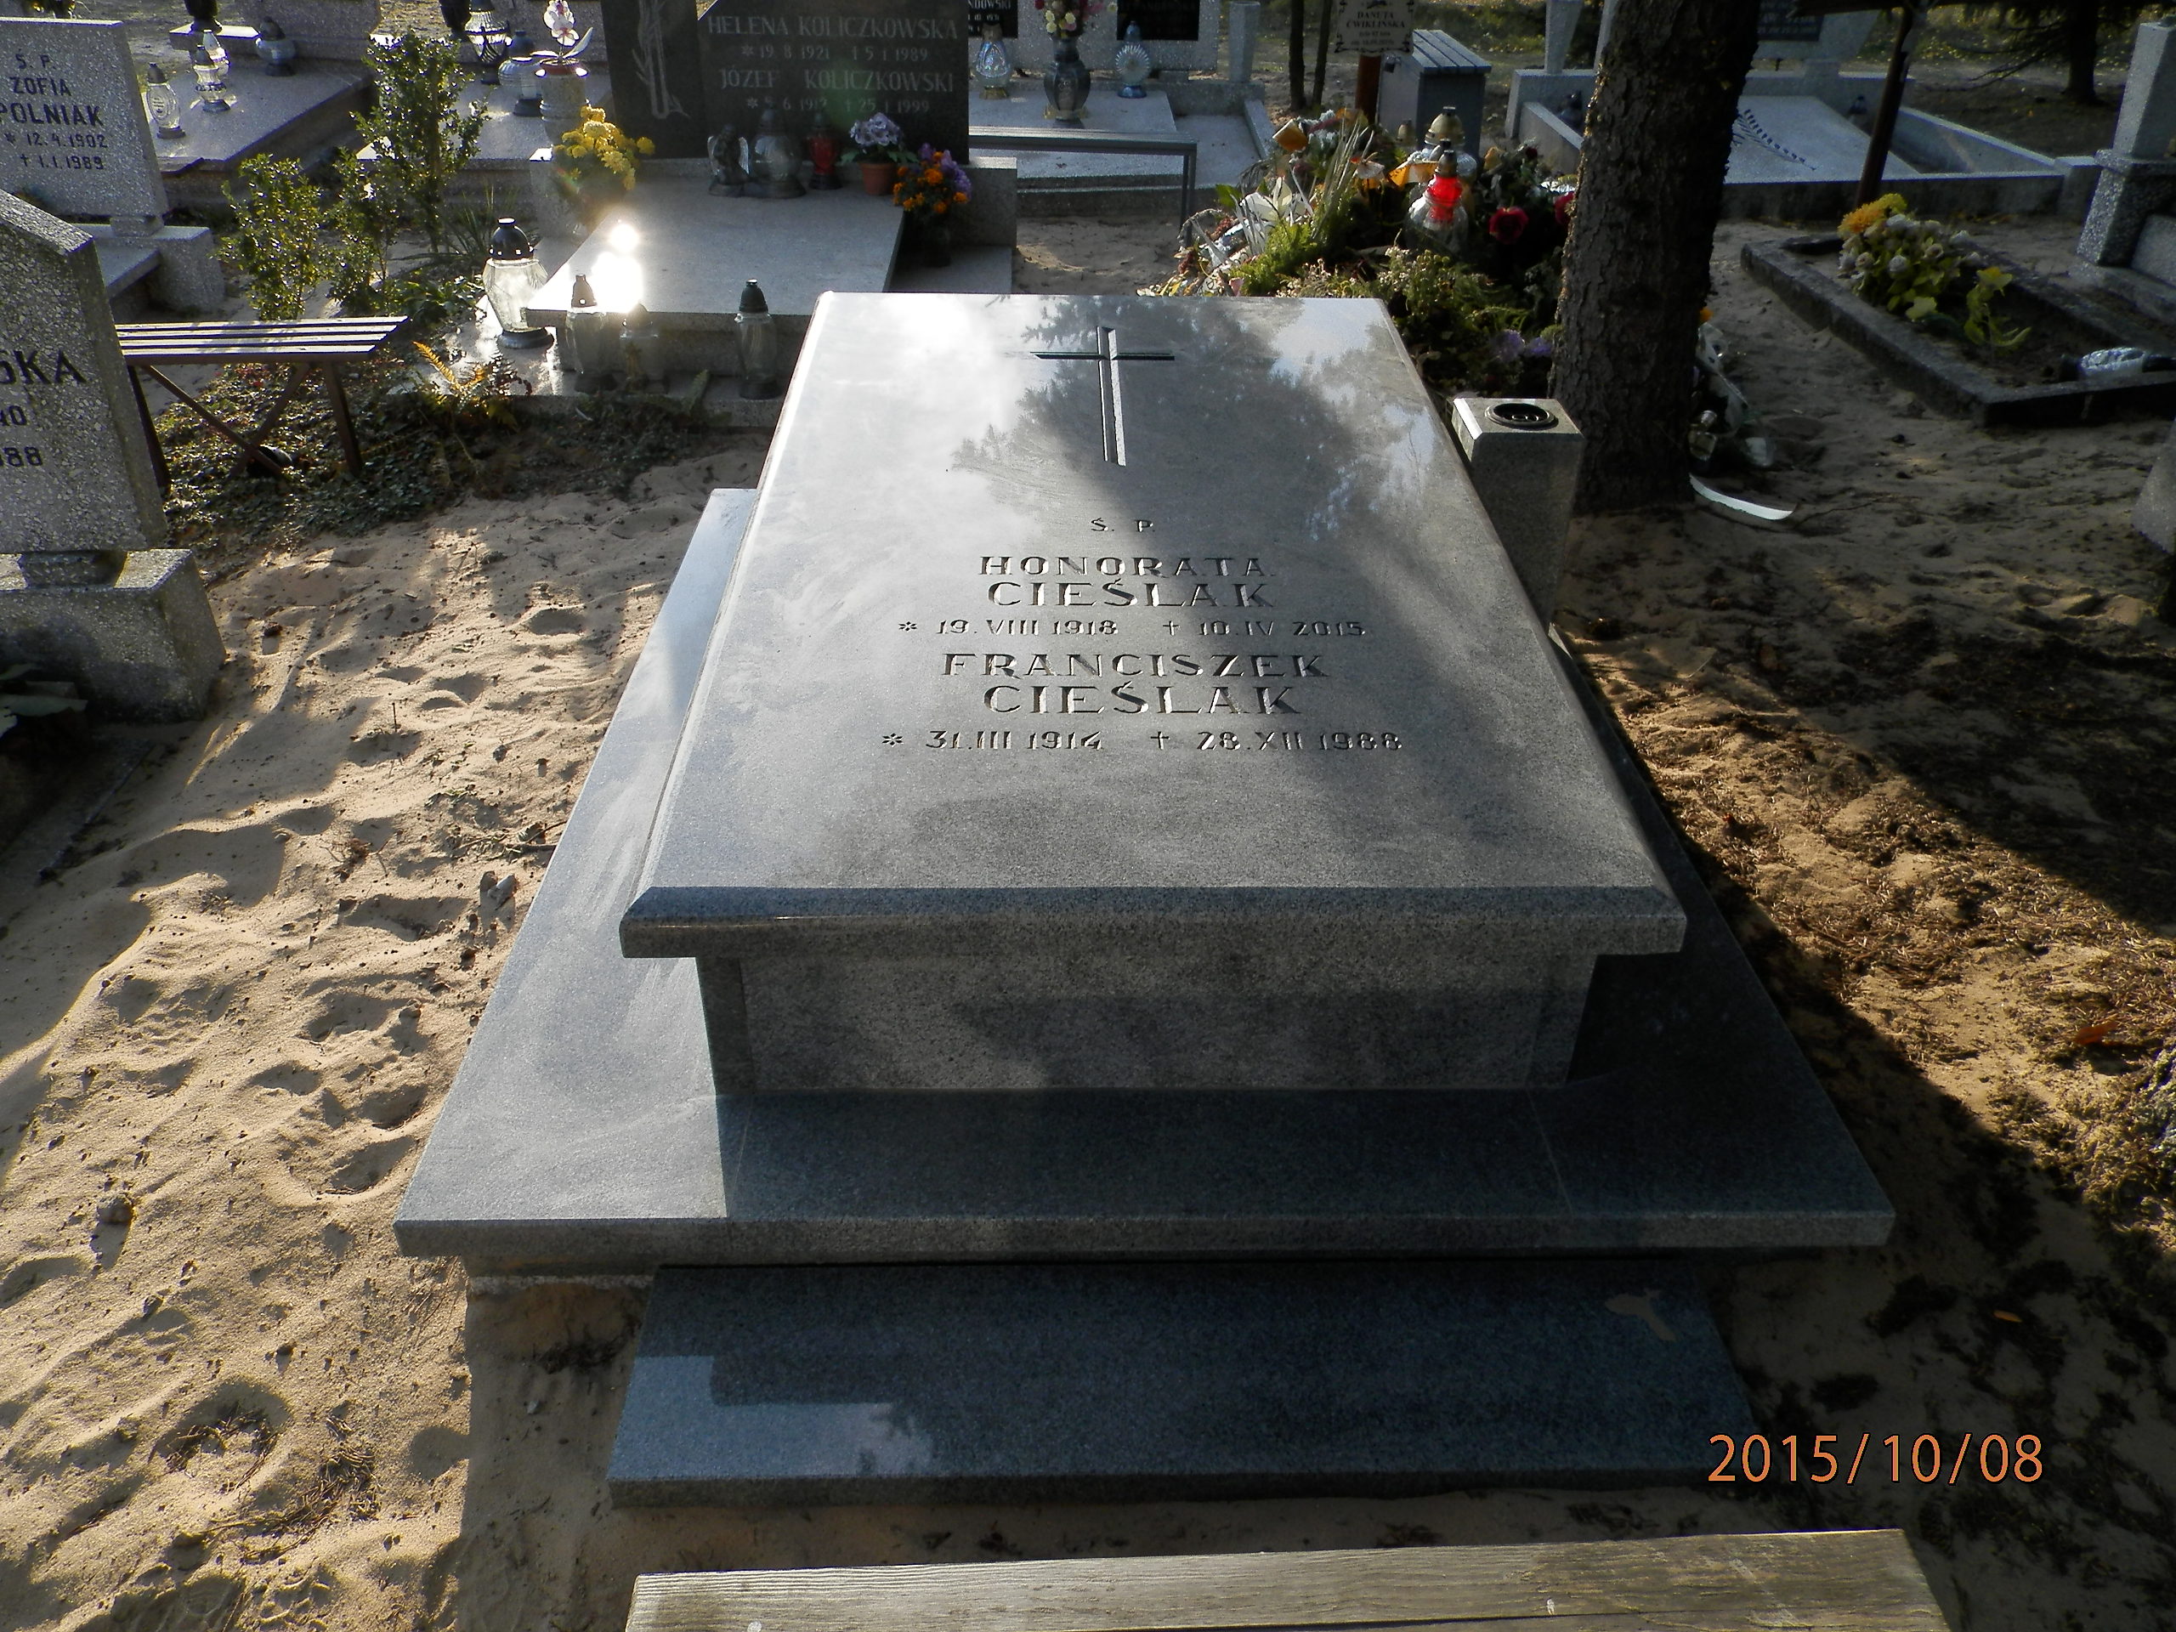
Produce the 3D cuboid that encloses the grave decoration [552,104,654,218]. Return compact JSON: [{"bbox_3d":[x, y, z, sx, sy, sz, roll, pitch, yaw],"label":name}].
[{"bbox_3d":[-1.549,-2.083,5.034,0.300,0.340,0.270,0,34,-2],"label":"grave decoration"}]

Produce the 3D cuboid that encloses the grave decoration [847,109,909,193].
[{"bbox_3d":[-0.682,-2.146,5.083,0.210,0.250,0.200,0,34,-2],"label":"grave decoration"}]

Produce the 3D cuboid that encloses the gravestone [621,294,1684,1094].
[{"bbox_3d":[0.054,-0.355,2.502,1.163,0.384,1.838,0,34,-2],"label":"gravestone"}]

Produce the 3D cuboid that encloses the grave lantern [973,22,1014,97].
[{"bbox_3d":[-0.424,-3.436,7.145,0.165,0.319,0.160,0,34,-2],"label":"grave lantern"}]

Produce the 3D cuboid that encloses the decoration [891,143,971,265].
[{"bbox_3d":[-0.471,-1.833,4.702,0.228,0.316,0.217,0,34,-2],"label":"decoration"}]

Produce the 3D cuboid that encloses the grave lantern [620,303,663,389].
[{"bbox_3d":[-1.152,-1.225,4.096,0.105,0.220,0.105,0,34,-2],"label":"grave lantern"}]

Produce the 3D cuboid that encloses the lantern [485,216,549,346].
[{"bbox_3d":[-1.467,-1.351,3.982,0.172,0.299,0.172,0,34,-2],"label":"lantern"}]

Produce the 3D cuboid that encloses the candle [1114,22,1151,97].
[{"bbox_3d":[0.212,-3.472,7.220,0.155,0.315,0.140,0,34,-2],"label":"candle"}]

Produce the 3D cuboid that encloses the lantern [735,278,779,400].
[{"bbox_3d":[-0.792,-1.127,3.711,0.106,0.262,0.106,0,34,-2],"label":"lantern"}]

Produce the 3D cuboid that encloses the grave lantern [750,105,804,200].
[{"bbox_3d":[-0.936,-1.991,4.700,0.160,0.239,0.160,0,34,-2],"label":"grave lantern"}]

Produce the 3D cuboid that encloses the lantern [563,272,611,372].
[{"bbox_3d":[-1.298,-1.256,4.074,0.110,0.290,0.110,0,34,-2],"label":"lantern"}]

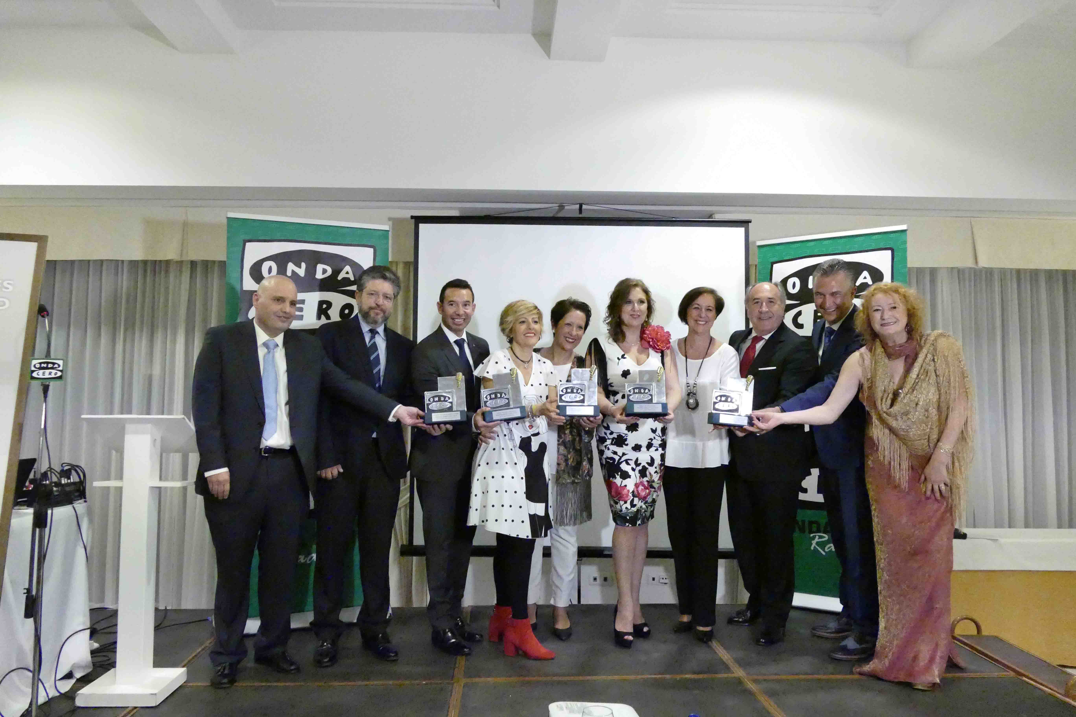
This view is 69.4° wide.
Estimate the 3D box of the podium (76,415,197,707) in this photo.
[{"bbox_3d":[-1.579,0.772,3.102,0.385,1.090,0.330,0,-3,-3],"label":"podium"}]

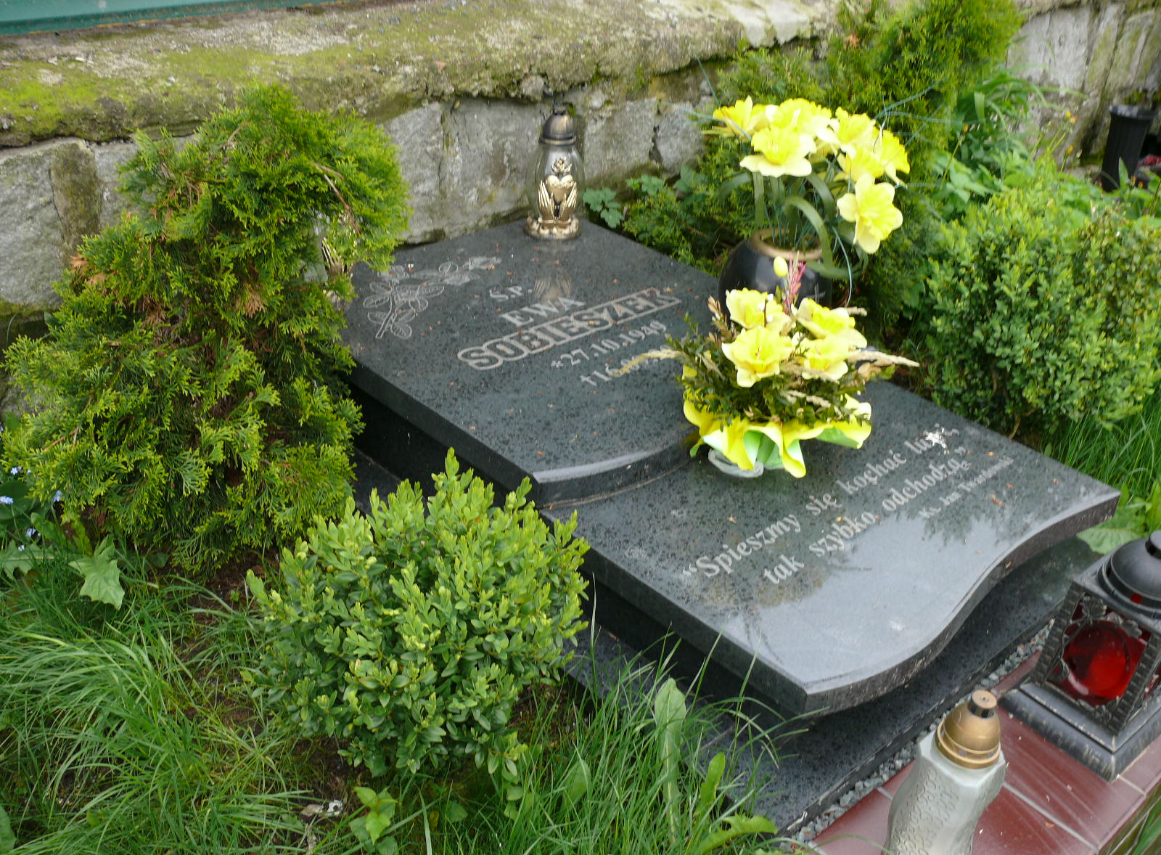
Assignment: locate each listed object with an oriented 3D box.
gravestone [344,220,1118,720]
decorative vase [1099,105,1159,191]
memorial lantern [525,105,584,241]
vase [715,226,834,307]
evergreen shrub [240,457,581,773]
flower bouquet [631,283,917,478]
[{"bbox_3d":[0.131,-0.064,2.126,0.830,0.085,1.415,-22,40,-38],"label":"gravestone"},{"bbox_3d":[1.876,-0.944,4.050,0.165,0.310,0.165,-22,40,-38],"label":"decorative vase"},{"bbox_3d":[-0.052,-0.570,2.608,0.135,0.280,0.135,1,30,-6],"label":"memorial lantern"},{"bbox_3d":[0.365,-0.251,2.188,0.212,0.215,0.212,-22,40,-38],"label":"vase"},{"bbox_3d":[-0.218,0.244,1.577,0.450,0.415,0.450,4,30,-2],"label":"evergreen shrub"},{"bbox_3d":[0.316,-0.073,1.904,0.440,0.270,0.340,10,30,9],"label":"flower bouquet"}]

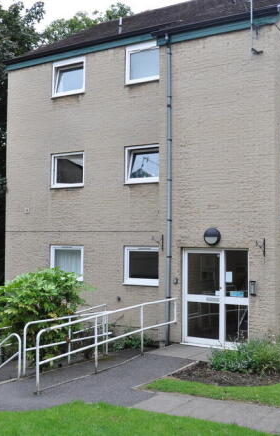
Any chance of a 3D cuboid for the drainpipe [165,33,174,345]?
[{"bbox_3d":[0.649,-0.672,12.115,0.110,6.940,0.120,-1,-3,30],"label":"drainpipe"}]

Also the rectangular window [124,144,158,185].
[{"bbox_3d":[0.117,-1.374,14.130,1.150,0.970,0.110,-1,-3,30],"label":"rectangular window"}]

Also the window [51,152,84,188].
[{"bbox_3d":[-2.032,-1.325,15.371,1.150,0.970,0.110,-1,-3,30],"label":"window"}]

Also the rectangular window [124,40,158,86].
[{"bbox_3d":[0.160,-4.021,14.215,1.201,1.027,0.100,-1,-3,32],"label":"rectangular window"}]

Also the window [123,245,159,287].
[{"bbox_3d":[0.102,1.241,14.026,1.150,0.980,0.110,-1,-3,30],"label":"window"}]

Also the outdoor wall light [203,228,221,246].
[{"bbox_3d":[1.547,0.401,11.673,0.370,0.370,0.140,-1,-3,32],"label":"outdoor wall light"}]

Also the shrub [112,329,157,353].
[{"bbox_3d":[-0.151,2.849,12.700,1.010,0.520,0.750,-1,-3,30],"label":"shrub"}]

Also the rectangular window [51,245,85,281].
[{"bbox_3d":[-2.042,1.284,15.264,1.150,0.980,0.110,-1,-3,30],"label":"rectangular window"}]

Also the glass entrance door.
[{"bbox_3d":[1.651,1.718,11.752,1.544,2.093,0.100,-1,-3,32],"label":"glass entrance door"}]

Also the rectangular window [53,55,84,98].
[{"bbox_3d":[-2.001,-3.979,15.578,1.201,1.027,0.100,-1,-3,32],"label":"rectangular window"}]

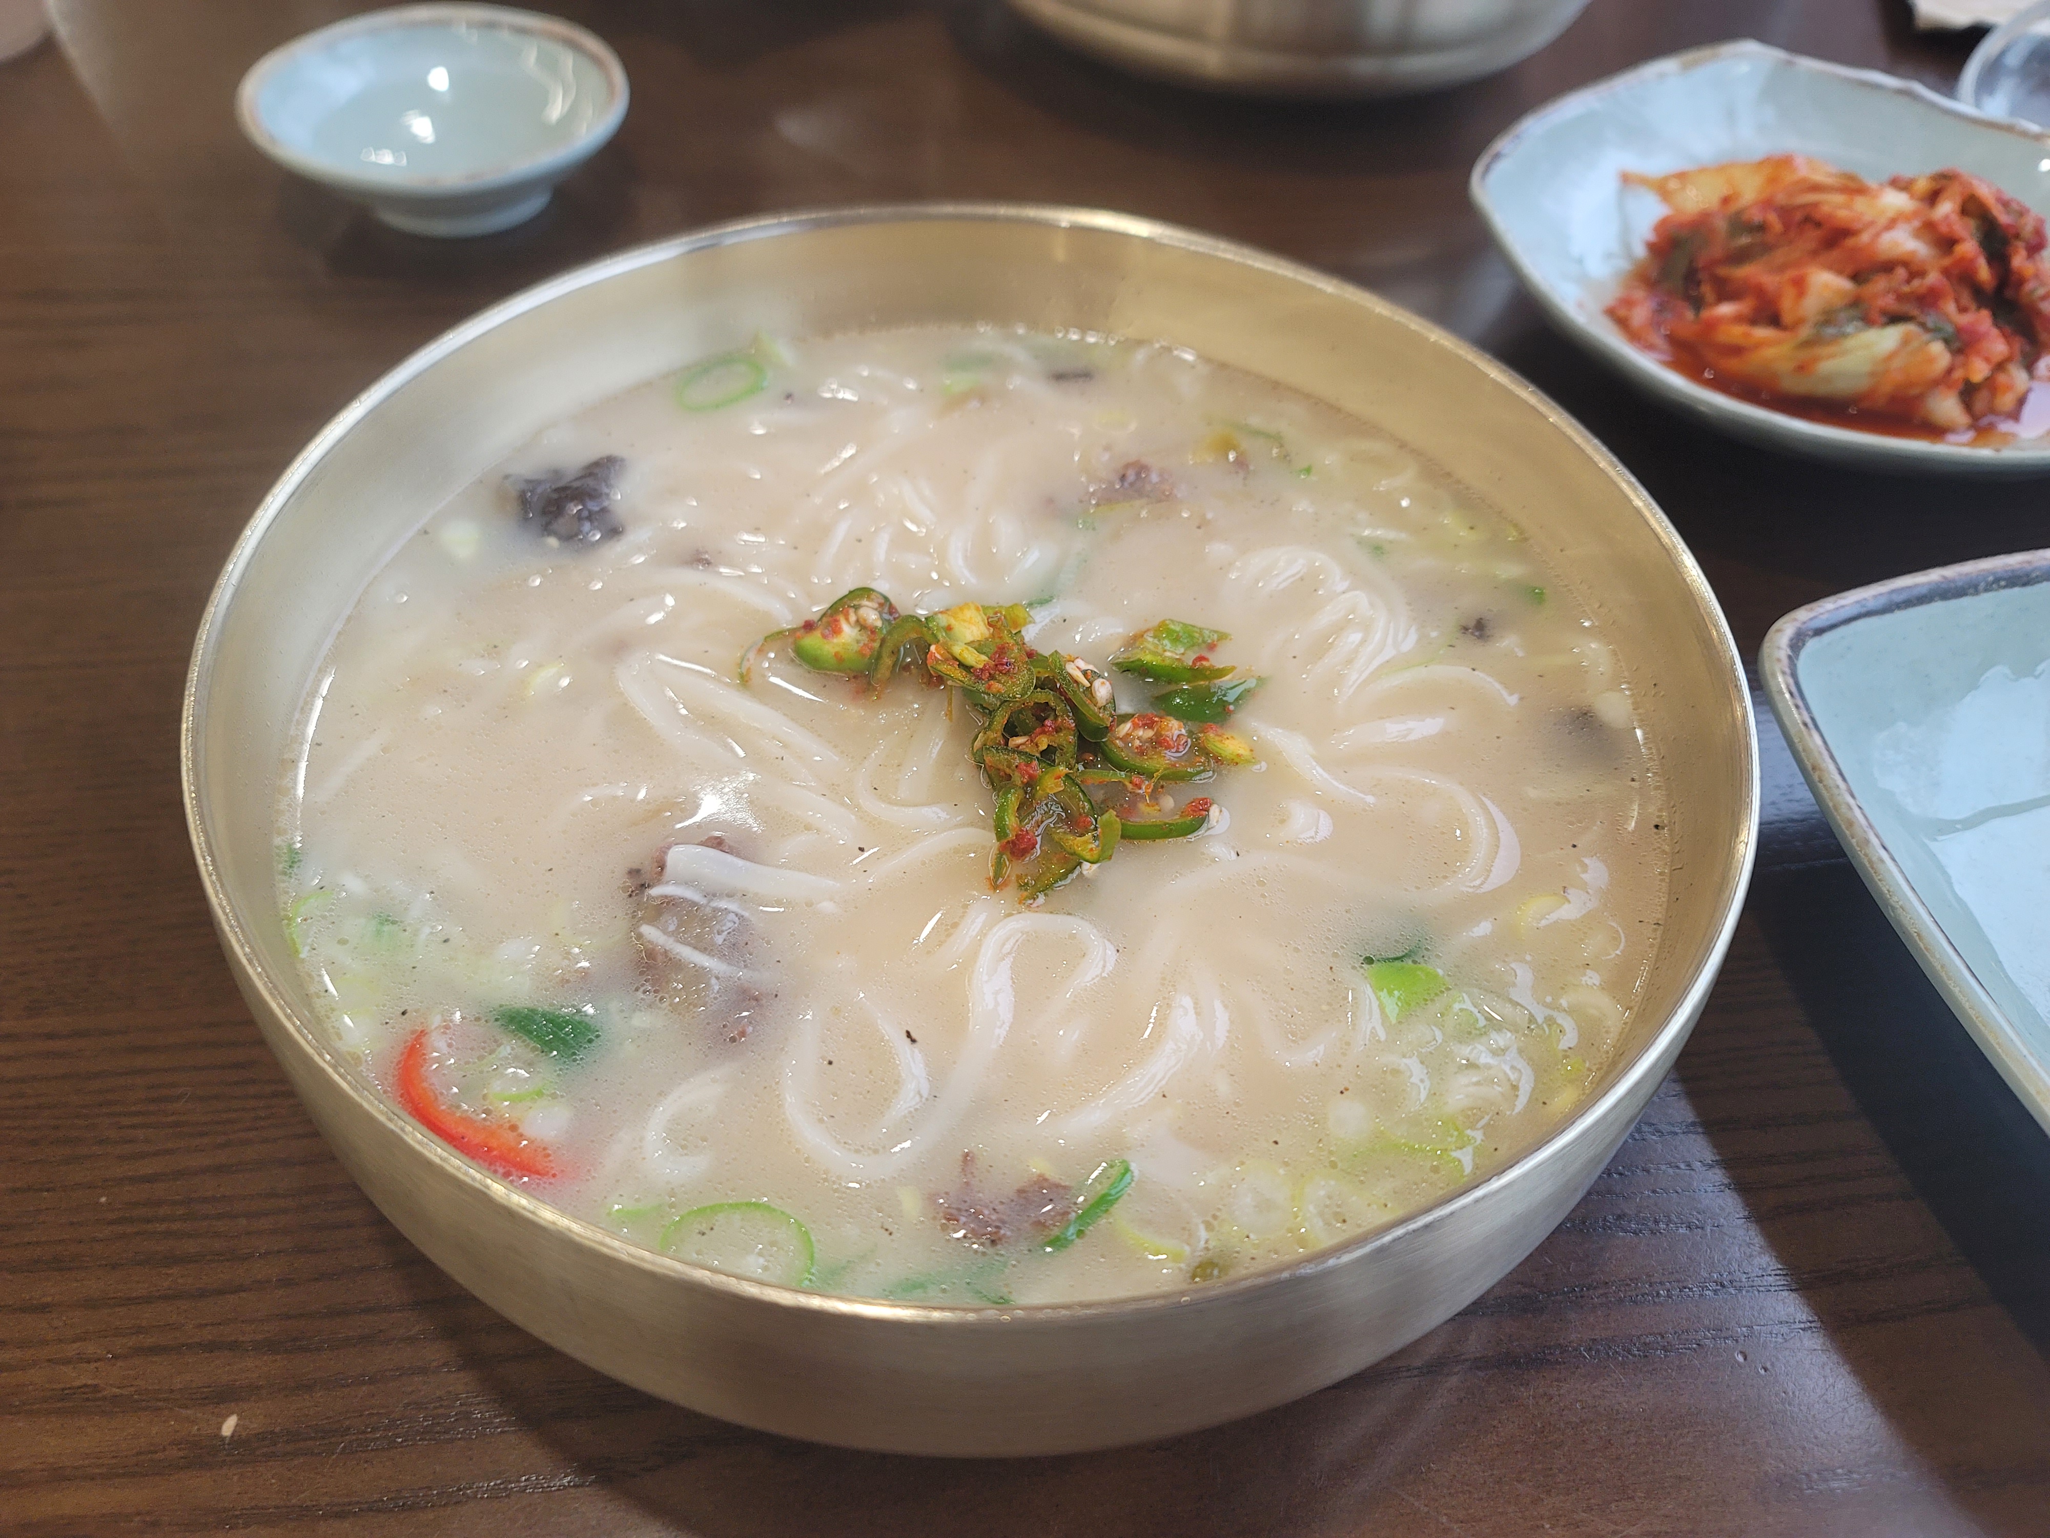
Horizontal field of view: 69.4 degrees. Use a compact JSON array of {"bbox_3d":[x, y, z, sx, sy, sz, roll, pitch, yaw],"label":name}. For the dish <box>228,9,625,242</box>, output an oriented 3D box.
[{"bbox_3d":[-0.150,-0.163,0.386,0.094,0.027,0.094,3,50,-3],"label":"dish"}]

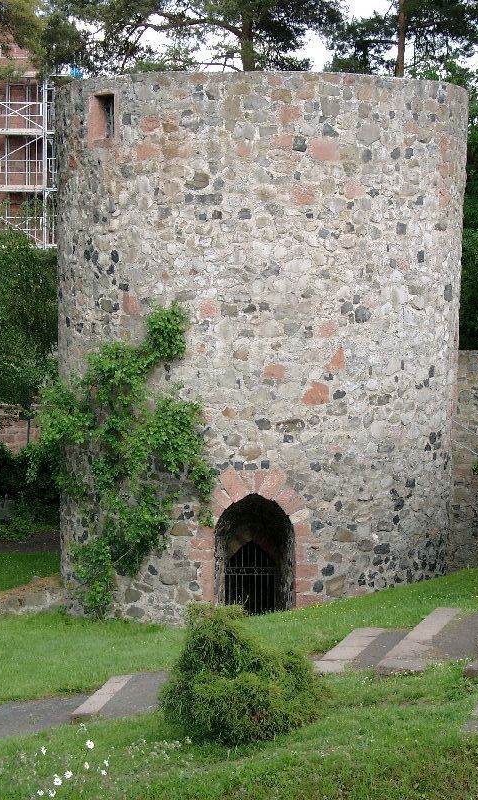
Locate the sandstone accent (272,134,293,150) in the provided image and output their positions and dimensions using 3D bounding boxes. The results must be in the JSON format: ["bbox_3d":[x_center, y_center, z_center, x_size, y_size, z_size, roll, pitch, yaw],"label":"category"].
[{"bbox_3d":[0.716,-4.249,32.807,0.345,0.265,0.160,0,6,-5],"label":"sandstone accent"}]

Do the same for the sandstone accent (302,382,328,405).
[{"bbox_3d":[1.267,-0.111,33.336,0.468,0.396,0.160,-1,6,-14],"label":"sandstone accent"}]

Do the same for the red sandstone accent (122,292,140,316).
[{"bbox_3d":[-1.961,-1.769,36.793,0.409,0.443,0.160,4,5,37],"label":"red sandstone accent"}]

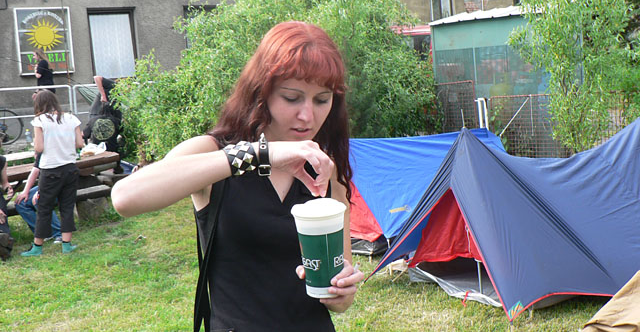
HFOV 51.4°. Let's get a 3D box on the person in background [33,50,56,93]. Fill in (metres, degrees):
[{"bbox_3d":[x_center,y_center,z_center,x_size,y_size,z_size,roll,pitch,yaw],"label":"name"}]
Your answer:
[{"bbox_3d":[-5.550,-1.580,13.600,0.450,1.660,0.480,-7,6,-22],"label":"person in background"}]

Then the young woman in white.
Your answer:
[{"bbox_3d":[-2.740,0.070,6.800,0.550,1.630,0.420,-6,6,-11],"label":"young woman in white"}]

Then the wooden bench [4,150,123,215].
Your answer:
[{"bbox_3d":[-3.420,0.340,8.250,1.900,0.770,1.350,-7,7,-27],"label":"wooden bench"}]

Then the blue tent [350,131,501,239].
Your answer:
[{"bbox_3d":[1.080,0.150,7.050,2.000,1.050,1.380,-7,6,-25],"label":"blue tent"}]

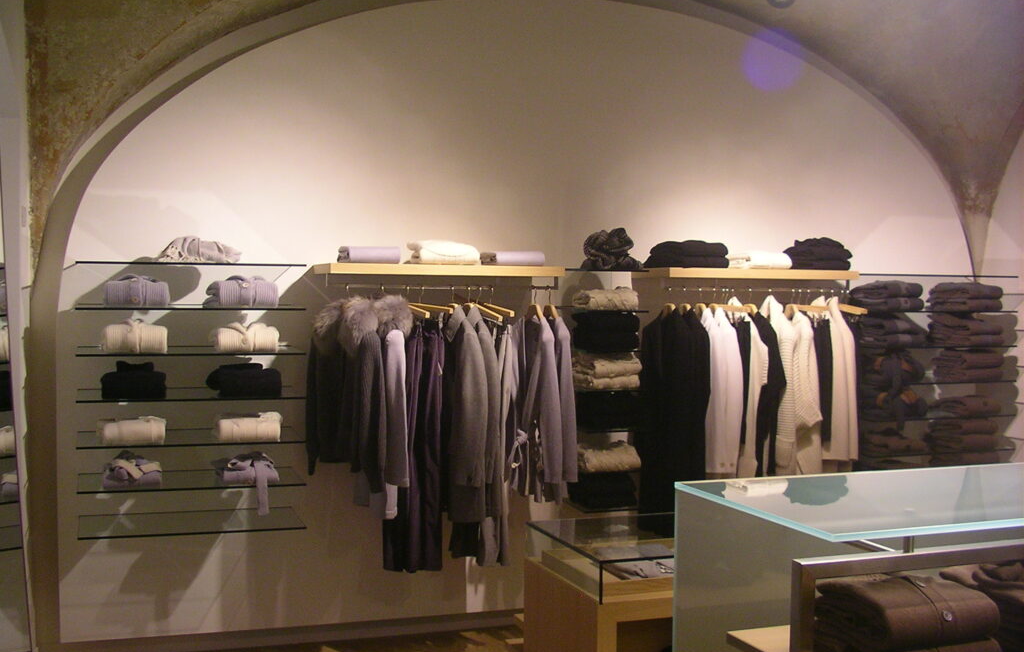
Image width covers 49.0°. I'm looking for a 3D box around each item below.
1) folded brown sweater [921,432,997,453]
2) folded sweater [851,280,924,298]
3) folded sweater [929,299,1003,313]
[{"bbox_3d":[2.291,0.594,5.747,0.259,0.068,0.250,0,3,-19],"label":"folded brown sweater"},{"bbox_3d":[1.836,-0.181,5.529,0.230,0.081,0.280,0,3,-20],"label":"folded sweater"},{"bbox_3d":[2.289,-0.110,5.688,0.240,0.064,0.265,0,3,-20],"label":"folded sweater"}]

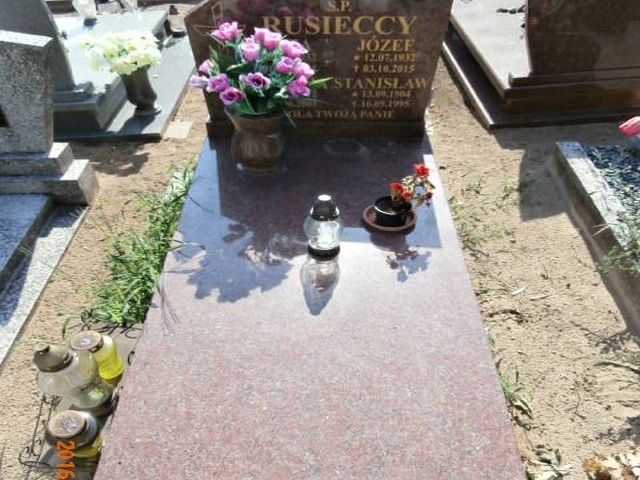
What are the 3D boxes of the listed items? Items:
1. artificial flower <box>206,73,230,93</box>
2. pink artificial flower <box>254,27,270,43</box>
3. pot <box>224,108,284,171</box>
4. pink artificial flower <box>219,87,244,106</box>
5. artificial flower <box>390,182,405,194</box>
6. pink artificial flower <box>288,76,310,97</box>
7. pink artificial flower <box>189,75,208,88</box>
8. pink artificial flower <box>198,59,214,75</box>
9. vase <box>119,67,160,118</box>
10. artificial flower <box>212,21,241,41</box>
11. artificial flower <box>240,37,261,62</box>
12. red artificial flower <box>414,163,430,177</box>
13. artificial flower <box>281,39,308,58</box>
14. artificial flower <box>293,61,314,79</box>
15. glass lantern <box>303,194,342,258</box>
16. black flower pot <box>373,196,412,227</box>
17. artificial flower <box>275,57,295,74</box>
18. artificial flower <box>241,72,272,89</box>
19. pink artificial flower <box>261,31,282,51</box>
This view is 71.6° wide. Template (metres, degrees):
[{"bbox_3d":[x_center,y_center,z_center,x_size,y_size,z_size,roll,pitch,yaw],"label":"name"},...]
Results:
[{"bbox_3d":[-0.278,-0.431,1.215,0.064,0.052,0.058,14,45,14],"label":"artificial flower"},{"bbox_3d":[-0.165,-0.588,1.270,0.050,0.047,0.050,0,45,0],"label":"pink artificial flower"},{"bbox_3d":[-0.212,-0.350,1.531,0.198,0.230,0.198,0,45,0],"label":"pot"},{"bbox_3d":[-0.244,-0.396,1.225,0.068,0.050,0.058,7,44,7],"label":"pink artificial flower"},{"bbox_3d":[0.227,-0.151,1.300,0.040,0.034,0.036,7,45,7],"label":"artificial flower"},{"bbox_3d":[-0.060,-0.453,1.310,0.062,0.052,0.052,-11,46,-11],"label":"pink artificial flower"},{"bbox_3d":[-0.340,-0.443,1.240,0.055,0.040,0.055,-30,51,-28],"label":"pink artificial flower"},{"bbox_3d":[-0.320,-0.489,1.250,0.045,0.043,0.046,22,48,21],"label":"pink artificial flower"},{"bbox_3d":[-0.972,-0.811,2.420,0.175,0.250,0.175,0,45,0],"label":"vase"},{"bbox_3d":[-0.259,-0.581,1.230,0.074,0.053,0.064,7,44,7],"label":"artificial flower"},{"bbox_3d":[-0.199,-0.545,1.270,0.056,0.062,0.055,0,45,0],"label":"artificial flower"},{"bbox_3d":[0.300,-0.207,1.300,0.045,0.038,0.040,-7,45,-7],"label":"red artificial flower"},{"bbox_3d":[-0.071,-0.535,1.240,0.074,0.054,0.064,-10,44,-11],"label":"artificial flower"},{"bbox_3d":[-0.048,-0.496,1.290,0.062,0.047,0.055,-14,47,-14],"label":"artificial flower"},{"bbox_3d":[0.013,-0.041,1.243,0.105,0.200,0.105,0,45,0],"label":"glass lantern"},{"bbox_3d":[0.215,-0.085,1.305,0.110,0.053,0.110,0,44,0],"label":"black flower pot"},{"bbox_3d":[-0.098,-0.484,1.230,0.056,0.050,0.055,-7,44,-7],"label":"artificial flower"},{"bbox_3d":[-0.188,-0.464,1.290,0.080,0.046,0.055,0,45,0],"label":"artificial flower"},{"bbox_3d":[-0.135,-0.555,1.235,0.060,0.052,0.057,0,44,0],"label":"pink artificial flower"}]

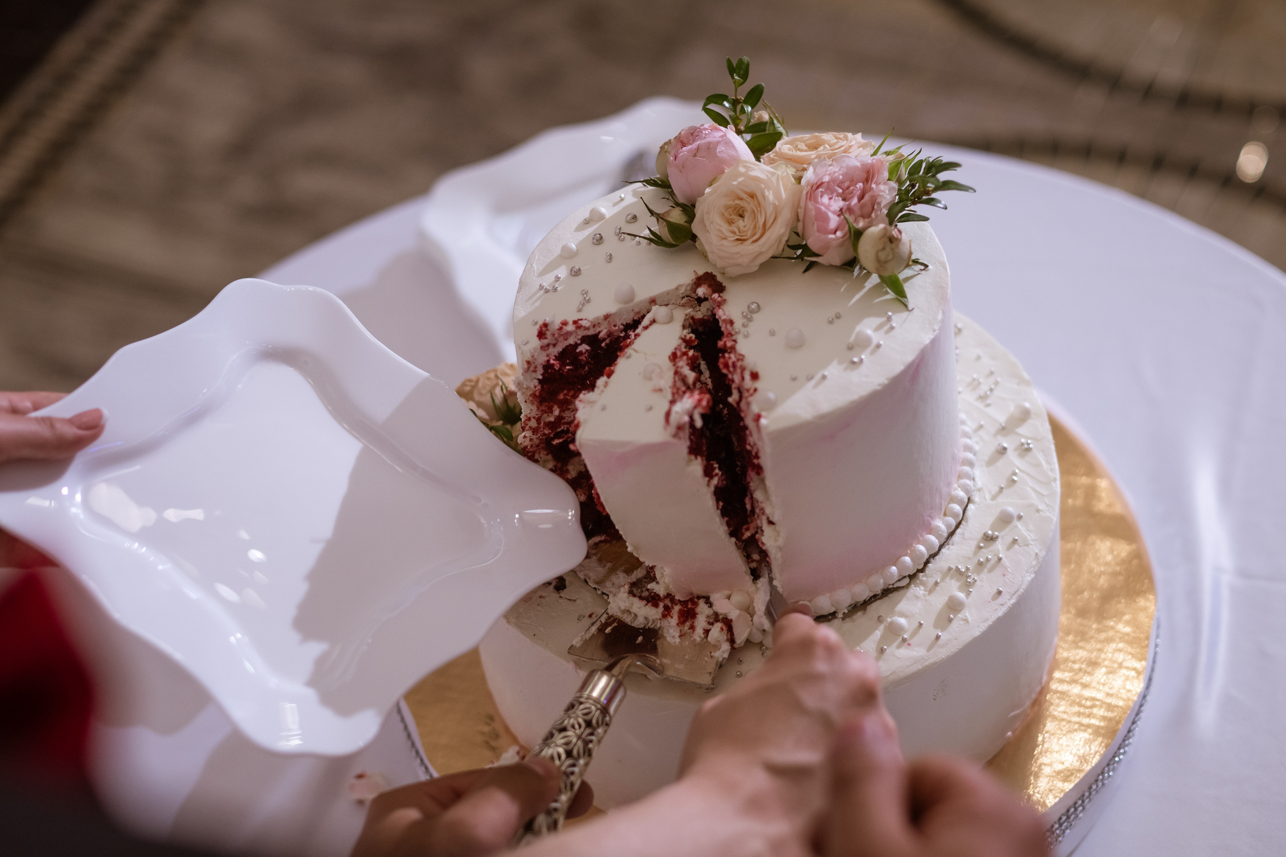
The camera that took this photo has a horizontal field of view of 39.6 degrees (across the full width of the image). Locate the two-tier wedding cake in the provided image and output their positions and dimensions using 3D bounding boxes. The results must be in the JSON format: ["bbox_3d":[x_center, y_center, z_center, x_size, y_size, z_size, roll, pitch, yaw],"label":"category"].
[{"bbox_3d":[0.046,-0.010,0.780,0.278,0.237,0.278,-9,43,0],"label":"two-tier wedding cake"}]

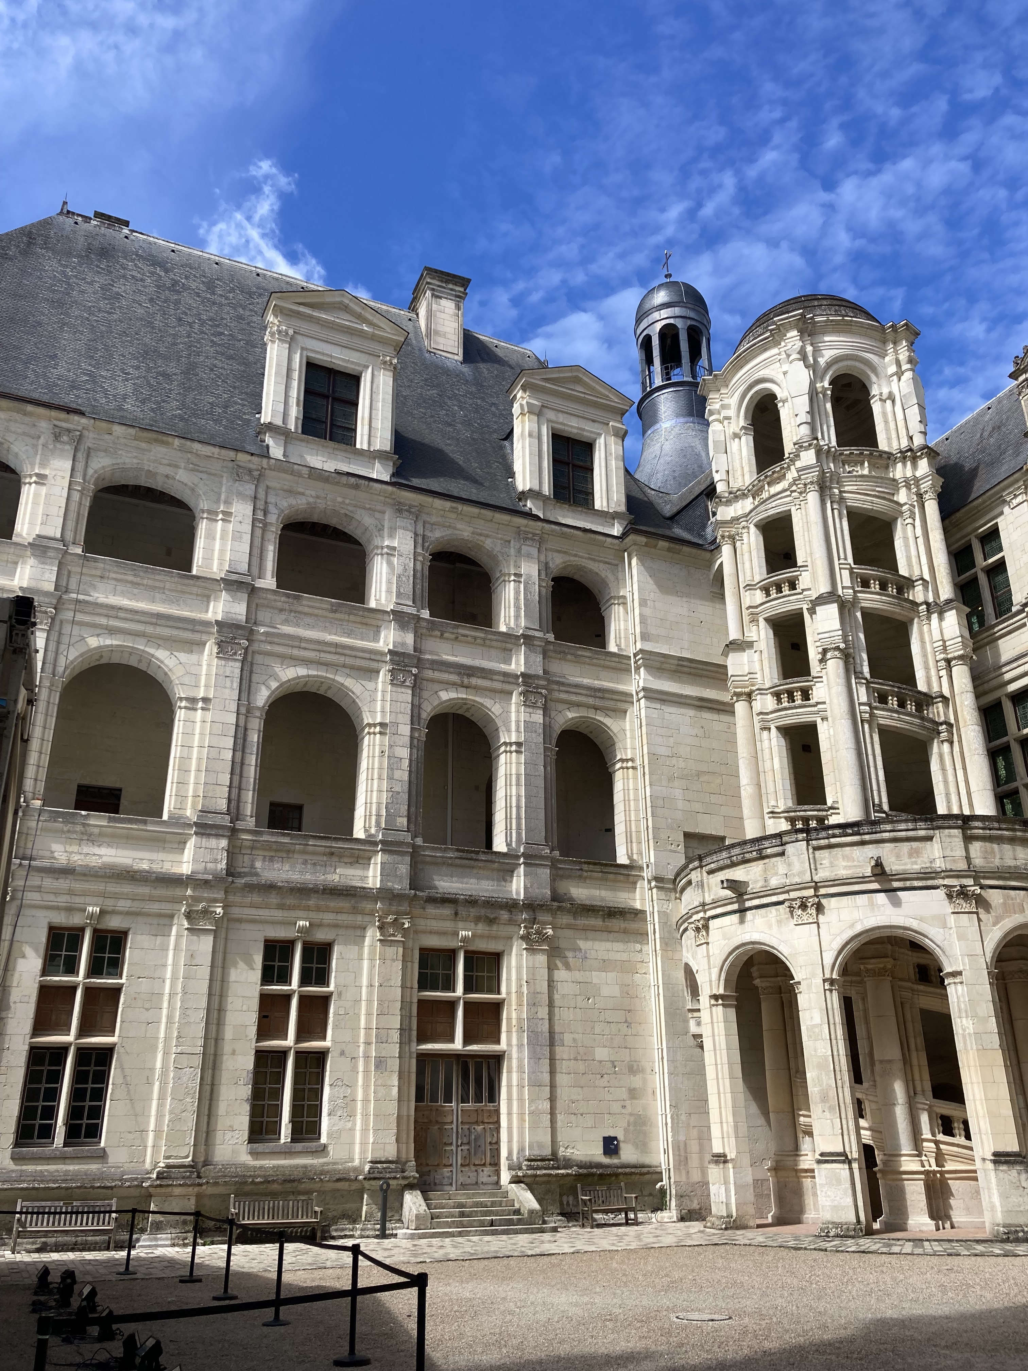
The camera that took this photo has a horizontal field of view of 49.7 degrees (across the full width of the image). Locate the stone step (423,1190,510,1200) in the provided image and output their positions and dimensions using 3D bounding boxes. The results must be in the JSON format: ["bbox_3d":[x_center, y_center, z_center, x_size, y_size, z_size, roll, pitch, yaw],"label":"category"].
[{"bbox_3d":[-1.235,12.442,27.021,2.250,0.190,0.400,9,-25,-23],"label":"stone step"}]

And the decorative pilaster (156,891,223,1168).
[{"bbox_3d":[-6.955,7.486,23.820,0.900,5.620,0.380,9,-24,-23],"label":"decorative pilaster"}]

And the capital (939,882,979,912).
[{"bbox_3d":[9.616,4.583,23.882,0.740,0.600,0.360,-1,-22,0],"label":"capital"}]

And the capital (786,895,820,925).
[{"bbox_3d":[7.124,5.550,27.247,0.850,0.640,0.350,-16,-28,32],"label":"capital"}]

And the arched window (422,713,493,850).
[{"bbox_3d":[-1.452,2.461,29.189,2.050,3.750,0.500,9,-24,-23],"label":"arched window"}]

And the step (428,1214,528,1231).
[{"bbox_3d":[-0.811,11.967,24.706,2.330,0.163,0.370,9,-25,-23],"label":"step"}]

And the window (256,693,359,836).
[{"bbox_3d":[-5.441,1.938,29.955,2.900,4.350,0.550,9,-25,-23],"label":"window"}]

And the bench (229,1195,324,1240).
[{"bbox_3d":[-5.146,11.643,24.196,1.850,0.950,0.620,9,-25,-23],"label":"bench"}]

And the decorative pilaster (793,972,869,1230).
[{"bbox_3d":[6.901,9.037,24.086,0.950,5.240,0.750,-17,-28,34],"label":"decorative pilaster"}]

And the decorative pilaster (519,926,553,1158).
[{"bbox_3d":[0.532,8.690,27.045,0.860,5.580,0.360,9,-24,-23],"label":"decorative pilaster"}]

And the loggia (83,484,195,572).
[{"bbox_3d":[-9.639,-4.219,29.129,2.750,2.850,0.500,9,-24,-23],"label":"loggia"}]

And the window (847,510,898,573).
[{"bbox_3d":[10.089,-3.918,31.025,1.500,1.850,0.450,3,-22,-7],"label":"window"}]

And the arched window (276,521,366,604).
[{"bbox_3d":[-5.119,-3.427,29.819,2.430,2.400,0.500,9,-24,-23],"label":"arched window"}]

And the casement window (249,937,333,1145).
[{"bbox_3d":[-5.016,7.995,25.092,1.660,4.330,0.250,9,-25,-23],"label":"casement window"}]

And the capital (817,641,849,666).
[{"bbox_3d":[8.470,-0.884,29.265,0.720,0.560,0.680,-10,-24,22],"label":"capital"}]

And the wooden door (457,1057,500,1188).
[{"bbox_3d":[-0.871,10.786,27.454,1.160,3.050,0.100,9,-24,-23],"label":"wooden door"}]

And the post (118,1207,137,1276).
[{"bbox_3d":[-6.342,9.187,18.331,0.340,0.950,0.340,9,-24,-23],"label":"post"}]

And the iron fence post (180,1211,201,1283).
[{"bbox_3d":[-4.938,8.646,17.121,0.340,0.945,0.340,9,-25,-23],"label":"iron fence post"}]

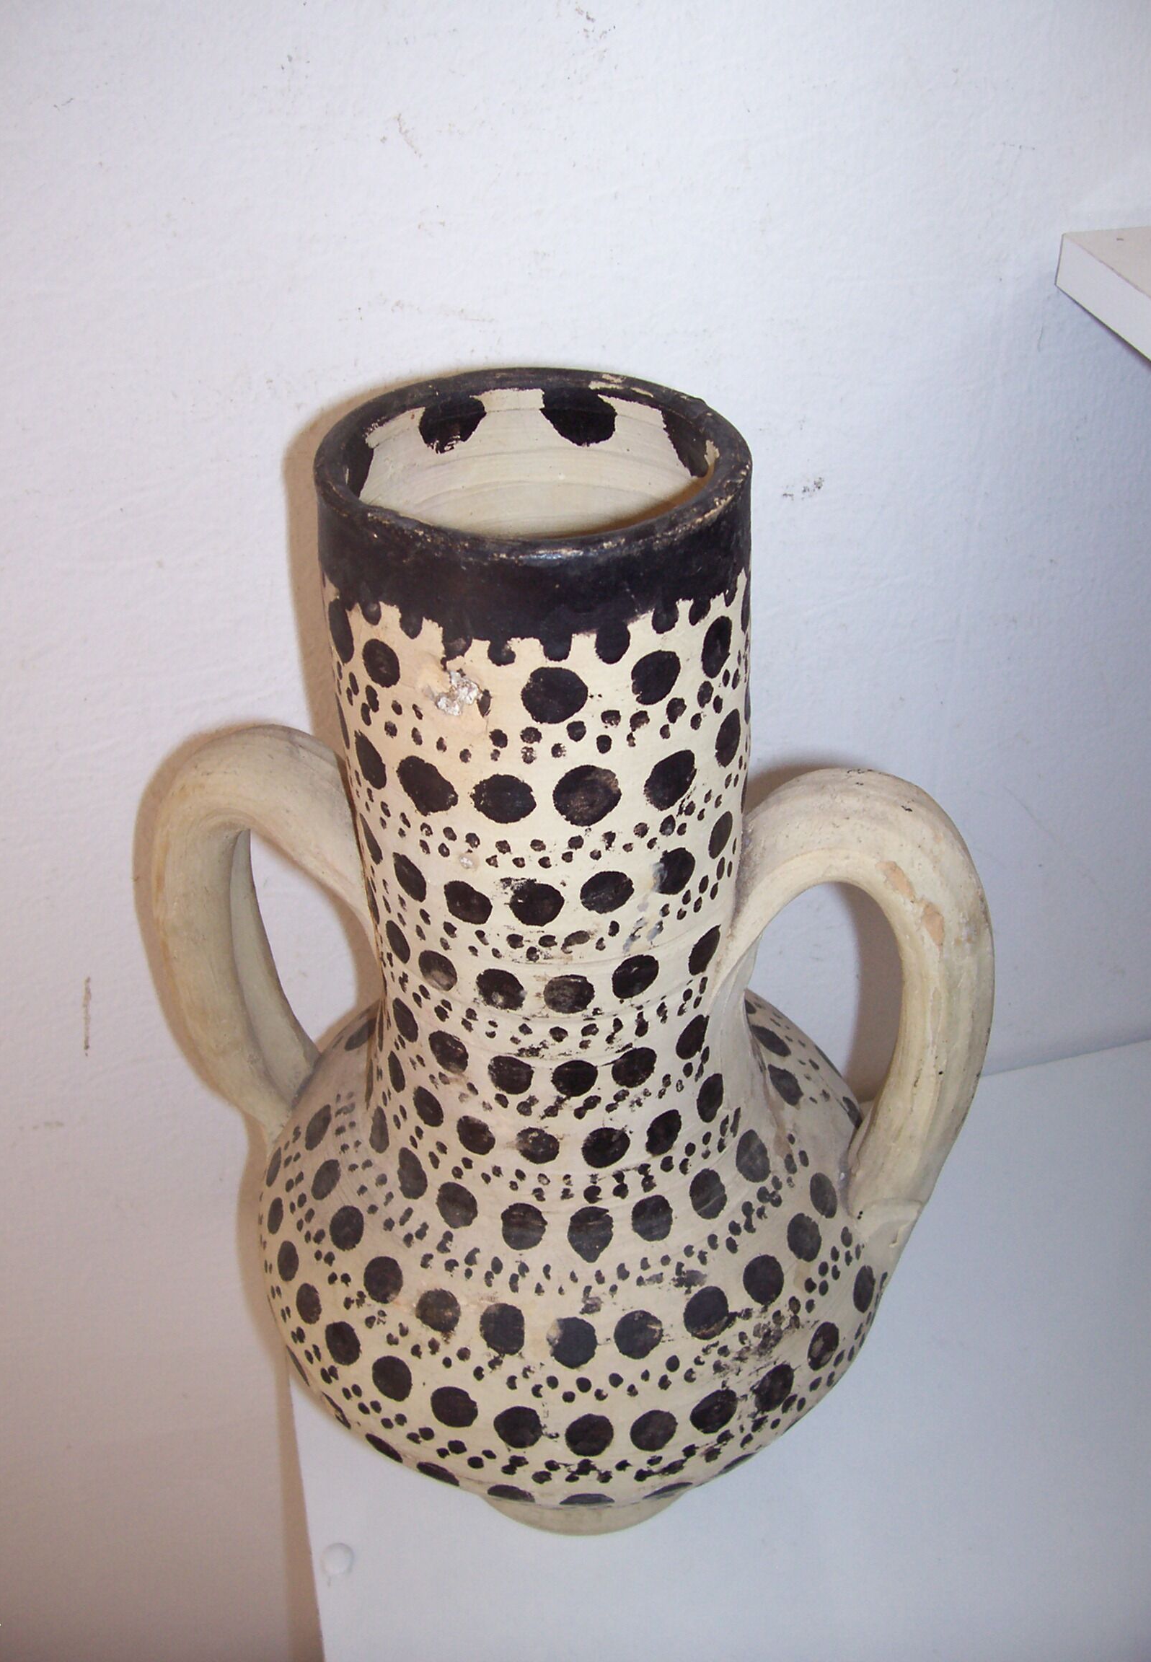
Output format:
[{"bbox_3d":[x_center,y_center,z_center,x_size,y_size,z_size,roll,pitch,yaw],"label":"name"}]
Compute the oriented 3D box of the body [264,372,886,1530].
[{"bbox_3d":[-0.004,0.067,0.521,0.216,0.403,0.216,4,39,7],"label":"body"}]

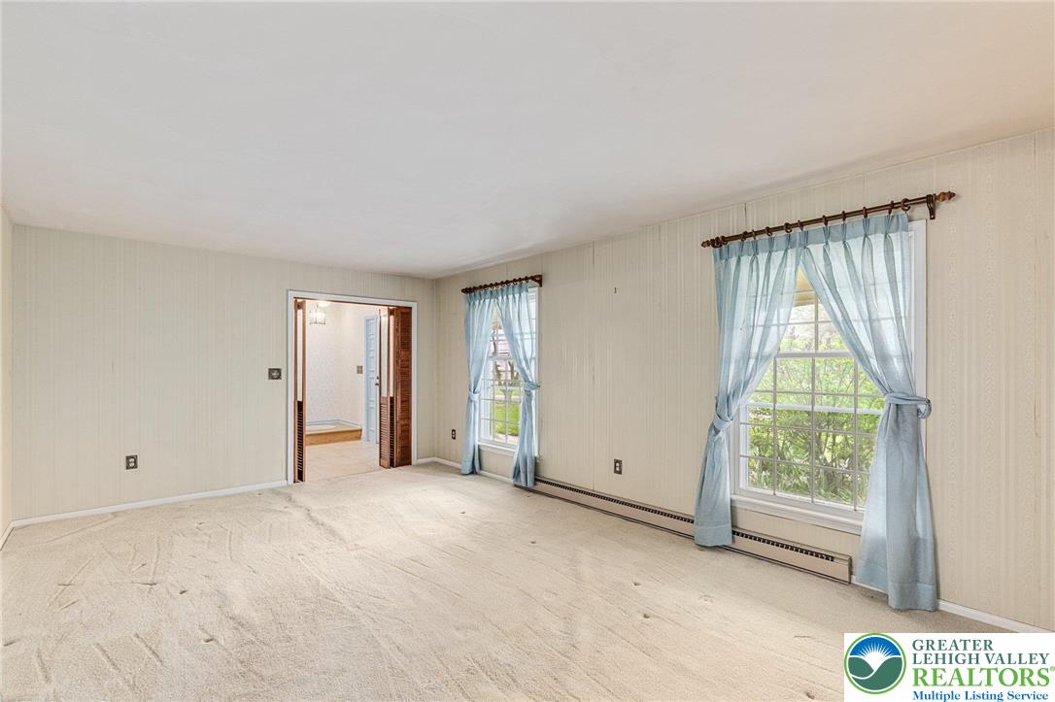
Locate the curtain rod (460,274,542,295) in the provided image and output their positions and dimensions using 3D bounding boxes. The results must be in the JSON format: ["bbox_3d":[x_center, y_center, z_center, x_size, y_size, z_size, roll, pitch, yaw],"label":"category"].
[{"bbox_3d":[-0.313,-0.713,5.196,0.106,0.101,1.394,1,-1,-42],"label":"curtain rod"}]

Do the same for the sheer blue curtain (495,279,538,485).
[{"bbox_3d":[-0.133,0.350,4.940,0.151,2.081,0.641,1,-1,-42],"label":"sheer blue curtain"}]

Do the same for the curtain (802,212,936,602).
[{"bbox_3d":[1.910,0.314,2.675,0.177,2.106,0.641,1,-1,-42],"label":"curtain"}]

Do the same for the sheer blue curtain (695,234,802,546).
[{"bbox_3d":[1.473,0.322,3.172,0.157,2.099,0.692,1,-1,-42],"label":"sheer blue curtain"}]

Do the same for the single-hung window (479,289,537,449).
[{"bbox_3d":[-0.226,0.235,5.238,0.111,1.742,1.096,1,-1,-42],"label":"single-hung window"}]

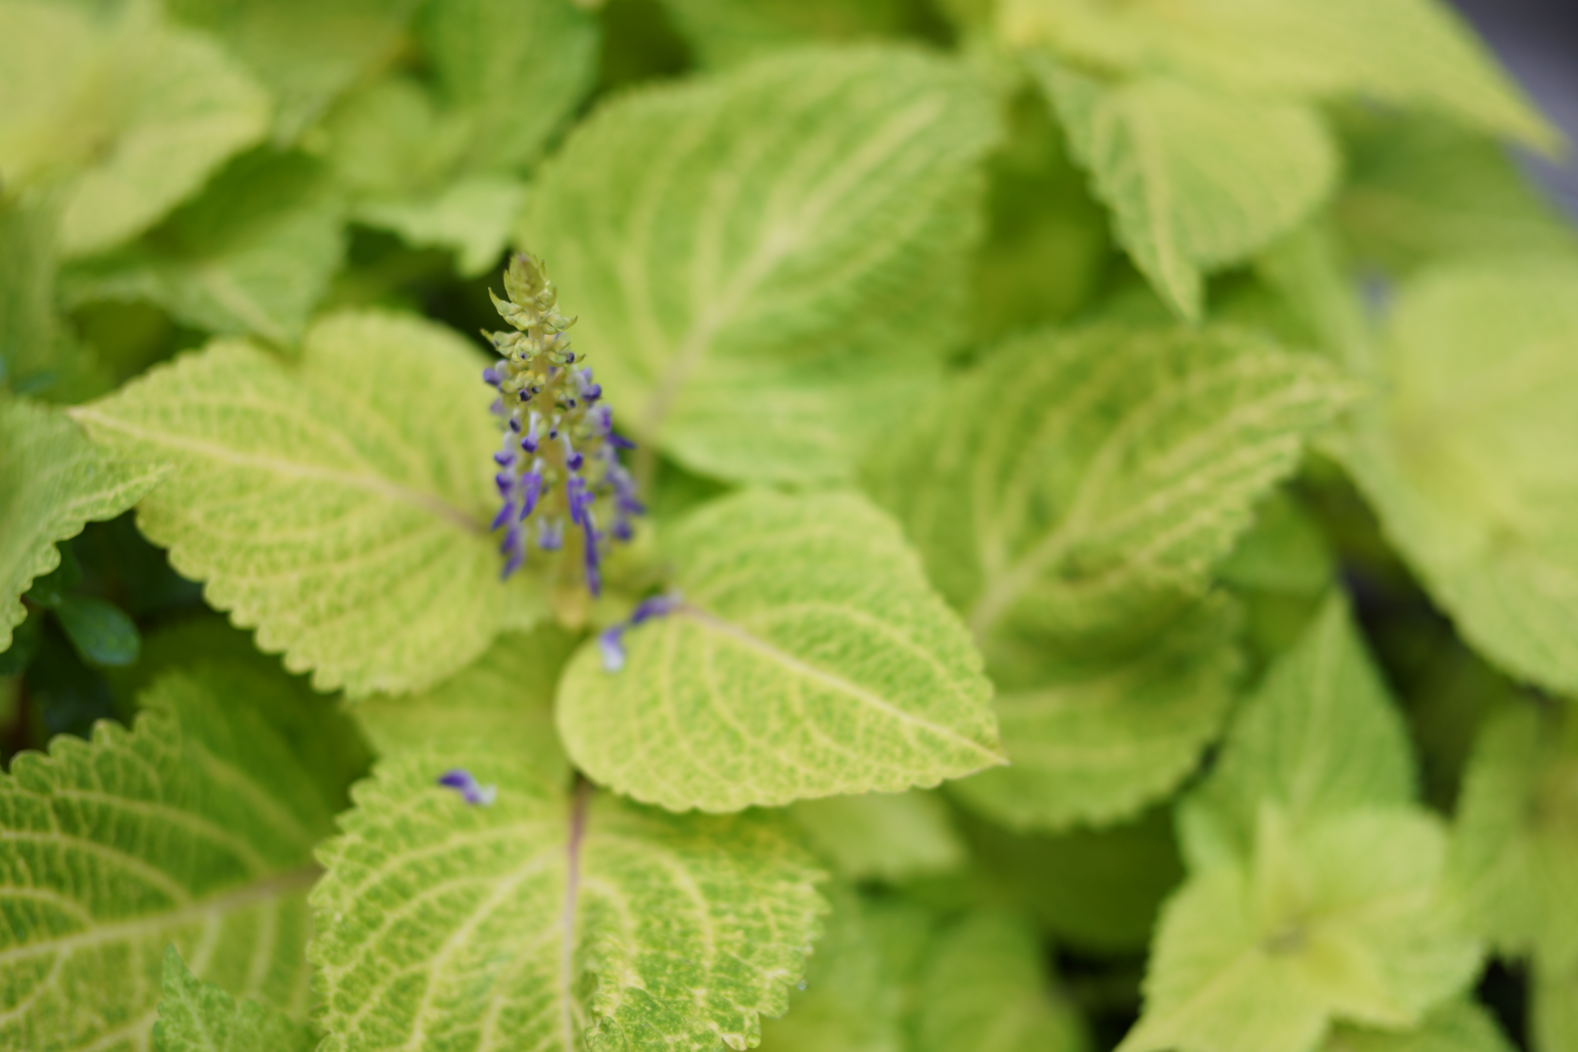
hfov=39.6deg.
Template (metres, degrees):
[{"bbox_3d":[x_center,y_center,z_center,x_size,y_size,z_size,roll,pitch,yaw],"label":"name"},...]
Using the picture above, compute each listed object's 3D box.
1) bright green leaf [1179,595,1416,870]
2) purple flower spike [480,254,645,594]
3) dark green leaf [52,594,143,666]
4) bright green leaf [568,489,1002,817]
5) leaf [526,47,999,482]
[{"bbox_3d":[0.127,0.053,0.534,0.054,0.024,0.085,11,61,12],"label":"bright green leaf"},{"bbox_3d":[-0.051,-0.021,0.467,0.033,0.082,0.033,-2,36,0],"label":"purple flower spike"},{"bbox_3d":[-0.159,0.024,0.500,0.028,0.008,0.014,34,50,22],"label":"dark green leaf"},{"bbox_3d":[0.005,0.033,0.469,0.088,0.024,0.081,25,68,17],"label":"bright green leaf"},{"bbox_3d":[0.001,-0.075,0.529,0.109,0.030,0.133,41,70,7],"label":"leaf"}]

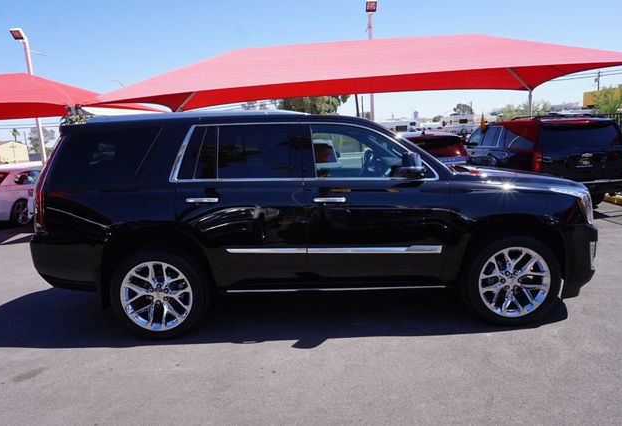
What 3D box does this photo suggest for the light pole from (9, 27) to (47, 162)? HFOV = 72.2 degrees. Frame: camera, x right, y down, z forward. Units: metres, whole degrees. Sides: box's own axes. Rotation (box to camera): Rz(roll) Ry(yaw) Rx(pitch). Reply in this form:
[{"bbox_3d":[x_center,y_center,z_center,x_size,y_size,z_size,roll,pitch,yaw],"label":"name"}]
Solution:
[{"bbox_3d":[-9.557,-3.285,14.689,0.420,6.060,0.650,-3,9,0],"label":"light pole"}]

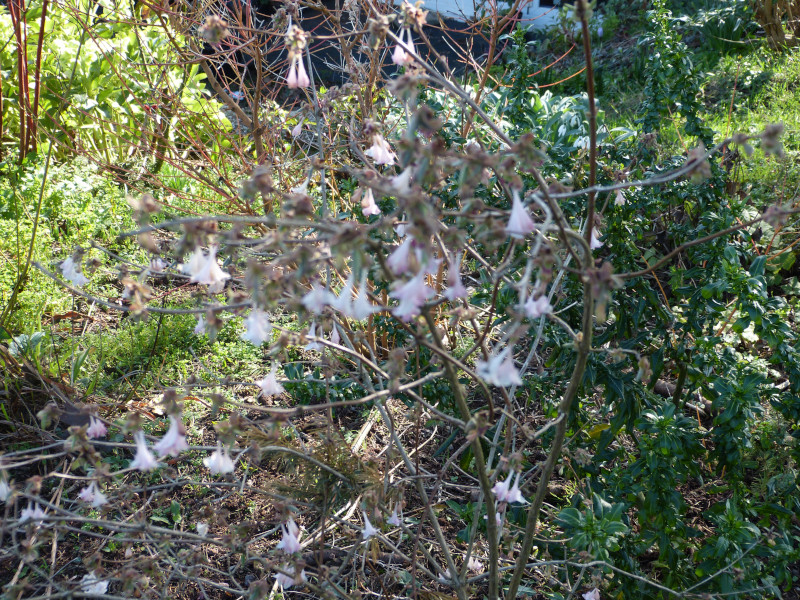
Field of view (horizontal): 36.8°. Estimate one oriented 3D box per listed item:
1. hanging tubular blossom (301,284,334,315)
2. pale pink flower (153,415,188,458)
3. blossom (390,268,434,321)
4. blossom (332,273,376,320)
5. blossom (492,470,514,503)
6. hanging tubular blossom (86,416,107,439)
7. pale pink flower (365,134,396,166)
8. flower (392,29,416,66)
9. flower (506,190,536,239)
[{"bbox_3d":[-0.050,-0.003,0.730,0.020,0.018,0.019,0,22,0],"label":"hanging tubular blossom"},{"bbox_3d":[-0.148,0.087,0.780,0.023,0.024,0.021,7,22,-3],"label":"pale pink flower"},{"bbox_3d":[0.011,-0.005,0.700,0.027,0.026,0.022,14,21,-6],"label":"blossom"},{"bbox_3d":[-0.027,-0.003,0.720,0.027,0.026,0.019,0,22,0],"label":"blossom"},{"bbox_3d":[0.082,0.142,0.930,0.016,0.024,0.018,19,21,-7],"label":"blossom"},{"bbox_3d":[-0.274,0.112,1.080,0.018,0.018,0.017,0,22,0],"label":"hanging tubular blossom"},{"bbox_3d":[-0.015,-0.118,0.940,0.025,0.022,0.021,0,22,0],"label":"pale pink flower"},{"bbox_3d":[0.004,-0.200,0.950,0.019,0.028,0.017,0,22,0],"label":"flower"},{"bbox_3d":[0.079,-0.056,0.780,0.021,0.028,0.019,0,22,0],"label":"flower"}]

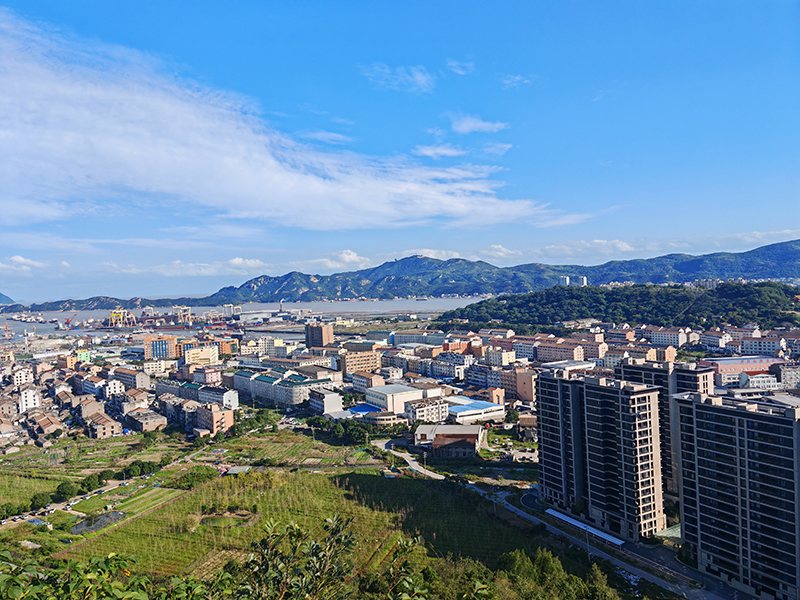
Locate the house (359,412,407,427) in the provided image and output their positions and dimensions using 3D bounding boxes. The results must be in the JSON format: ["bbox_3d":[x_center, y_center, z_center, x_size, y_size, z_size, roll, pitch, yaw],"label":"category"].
[{"bbox_3d":[-12.540,80.280,423.670,30.000,7.200,16.000,-3,1,-10],"label":"house"}]

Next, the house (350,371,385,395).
[{"bbox_3d":[-27.170,72.580,549.410,13.000,17.500,33.000,-4,2,-33],"label":"house"}]

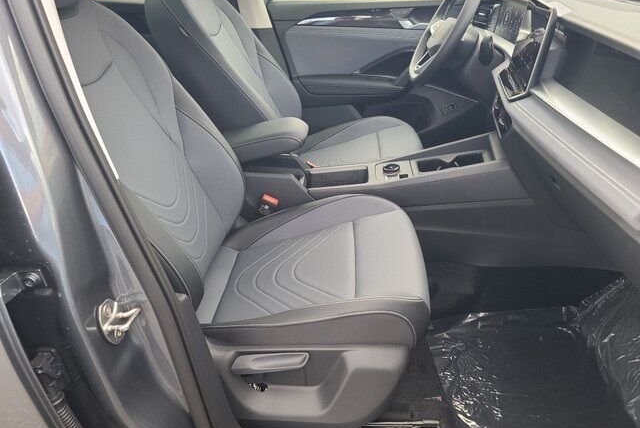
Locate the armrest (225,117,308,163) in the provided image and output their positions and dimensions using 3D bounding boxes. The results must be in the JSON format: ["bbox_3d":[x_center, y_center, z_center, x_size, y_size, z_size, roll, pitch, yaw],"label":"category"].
[{"bbox_3d":[-0.170,-0.233,1.399,0.295,0.090,0.180,-2,30,3],"label":"armrest"}]

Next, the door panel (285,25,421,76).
[{"bbox_3d":[0.170,-0.688,1.947,0.585,0.210,0.060,1,31,1],"label":"door panel"}]

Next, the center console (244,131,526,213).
[{"bbox_3d":[0.190,-0.112,1.462,0.825,0.170,0.220,-5,30,4],"label":"center console"}]

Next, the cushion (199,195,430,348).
[{"bbox_3d":[0.016,0.129,1.219,0.520,0.170,0.510,-3,30,3],"label":"cushion"}]

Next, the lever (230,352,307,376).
[{"bbox_3d":[-0.107,0.334,1.018,0.167,0.038,0.040,-3,30,3],"label":"lever"}]

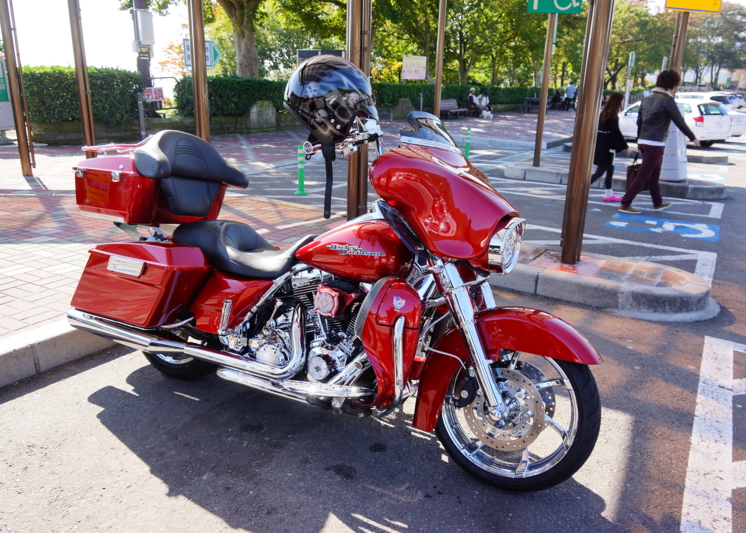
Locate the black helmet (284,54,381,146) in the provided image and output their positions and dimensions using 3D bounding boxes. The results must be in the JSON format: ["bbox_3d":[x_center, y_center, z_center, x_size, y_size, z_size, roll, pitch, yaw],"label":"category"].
[{"bbox_3d":[-0.143,-0.570,2.060,0.300,0.260,0.250,16,17,-4],"label":"black helmet"}]

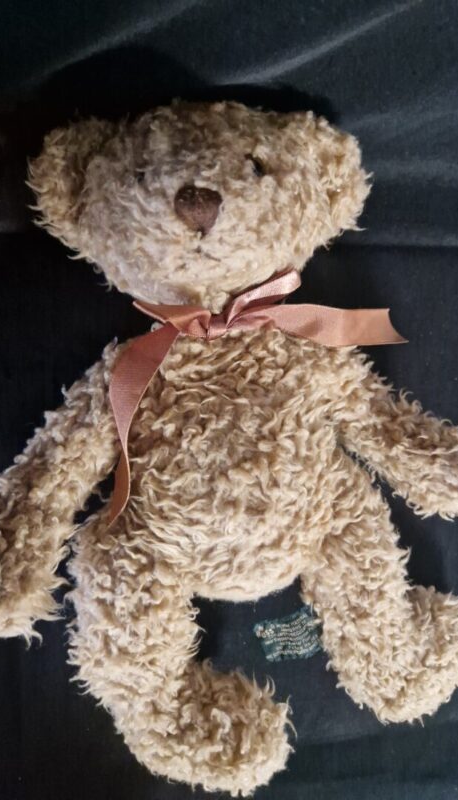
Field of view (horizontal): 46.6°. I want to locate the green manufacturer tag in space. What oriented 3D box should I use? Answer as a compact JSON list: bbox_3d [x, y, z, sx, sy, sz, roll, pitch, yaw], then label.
[{"bbox_3d":[0.041,0.163,0.370,0.043,0.006,0.028,-16,78,-3],"label":"green manufacturer tag"}]

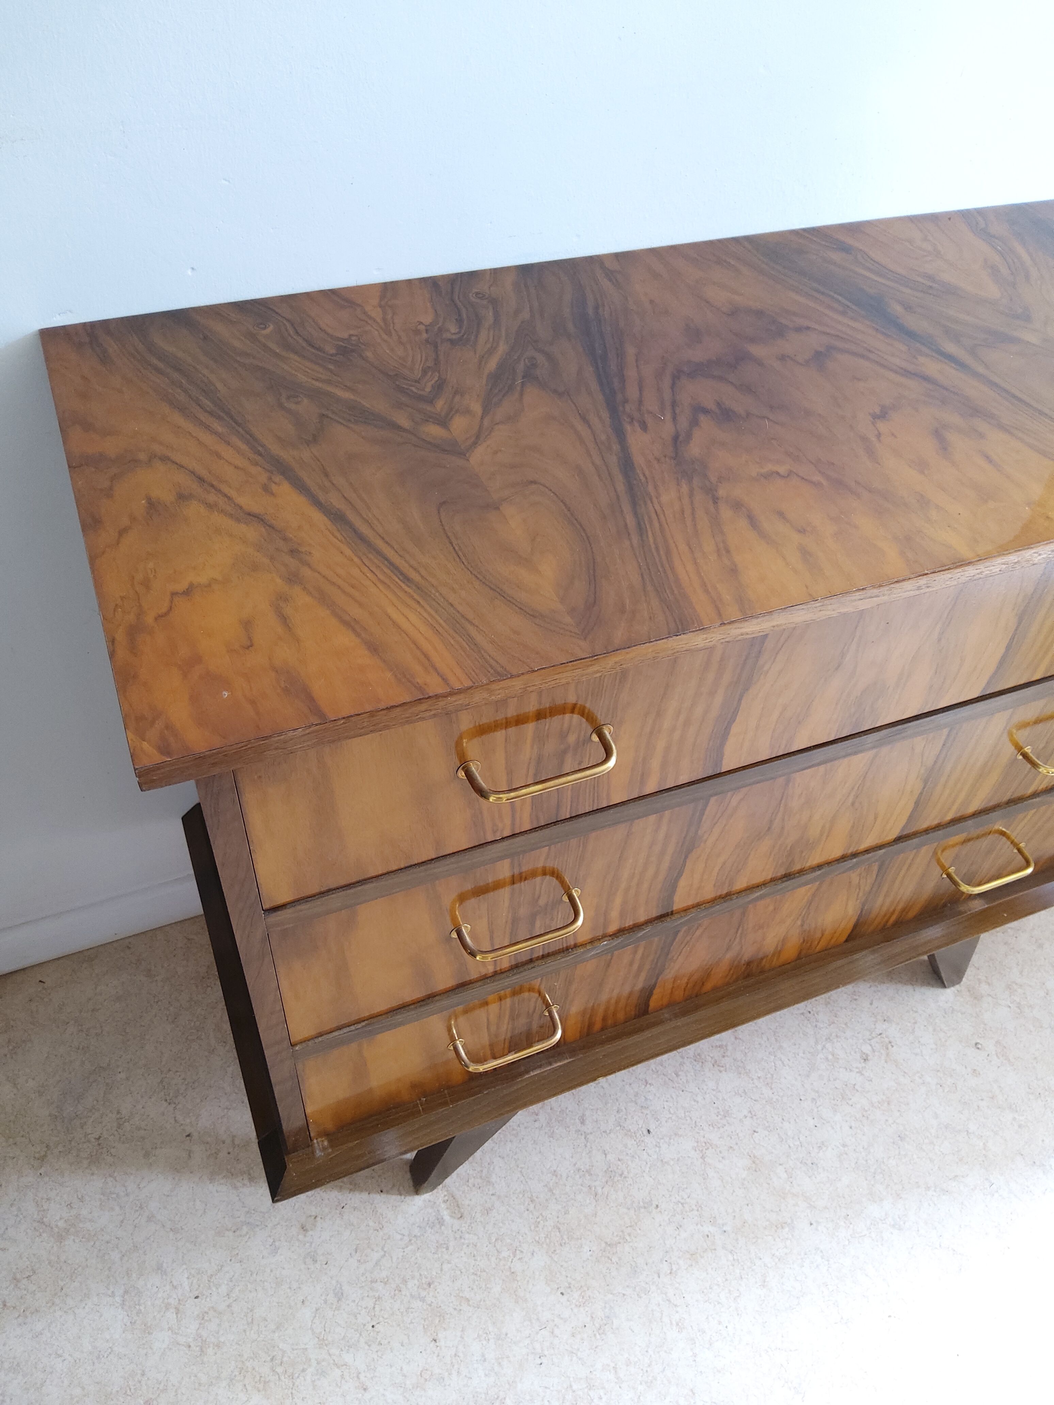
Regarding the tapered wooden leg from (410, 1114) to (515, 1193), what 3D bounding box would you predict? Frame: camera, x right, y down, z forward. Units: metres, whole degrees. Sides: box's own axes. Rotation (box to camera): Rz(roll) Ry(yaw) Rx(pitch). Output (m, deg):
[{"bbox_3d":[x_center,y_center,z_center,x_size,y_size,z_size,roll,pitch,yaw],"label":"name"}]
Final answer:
[{"bbox_3d":[-0.060,0.464,1.145,0.137,0.170,0.035,-14,50,-18],"label":"tapered wooden leg"}]

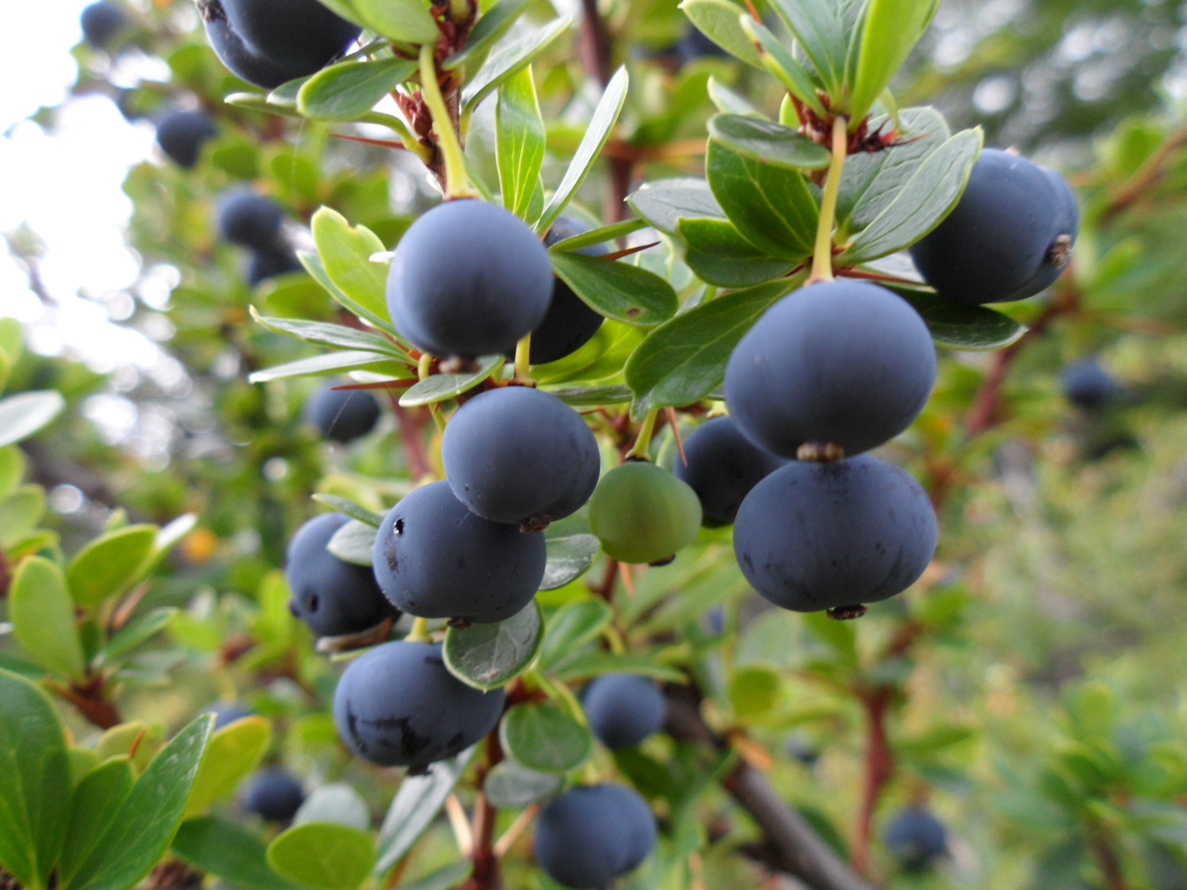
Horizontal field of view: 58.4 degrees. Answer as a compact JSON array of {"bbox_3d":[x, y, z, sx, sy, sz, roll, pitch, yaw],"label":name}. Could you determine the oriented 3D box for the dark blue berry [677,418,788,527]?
[{"bbox_3d":[0.012,0.002,0.085,0.010,0.009,0.010,0,-3,0],"label":"dark blue berry"}]

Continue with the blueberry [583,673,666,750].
[{"bbox_3d":[0.004,0.037,0.147,0.011,0.011,0.011,0,-3,0],"label":"blueberry"}]

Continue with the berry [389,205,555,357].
[{"bbox_3d":[-0.008,-0.011,0.072,0.011,0.011,0.011,0,-3,0],"label":"berry"}]

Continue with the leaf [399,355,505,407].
[{"bbox_3d":[-0.009,-0.004,0.069,0.009,0.002,0.004,-33,34,-24],"label":"leaf"}]

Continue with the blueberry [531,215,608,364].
[{"bbox_3d":[-0.004,-0.011,0.076,0.011,0.011,0.011,0,0,0],"label":"blueberry"}]

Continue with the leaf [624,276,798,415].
[{"bbox_3d":[0.009,-0.007,0.069,0.015,0.006,0.002,-38,-10,-12],"label":"leaf"}]

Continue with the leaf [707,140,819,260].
[{"bbox_3d":[0.015,-0.020,0.088,0.007,0.013,0.002,-36,19,16],"label":"leaf"}]

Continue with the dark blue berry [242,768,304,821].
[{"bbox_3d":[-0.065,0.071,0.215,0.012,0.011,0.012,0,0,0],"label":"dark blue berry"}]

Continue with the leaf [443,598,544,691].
[{"bbox_3d":[-0.007,0.014,0.080,0.007,0.009,0.001,8,-14,4],"label":"leaf"}]

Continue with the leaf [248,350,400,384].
[{"bbox_3d":[-0.022,-0.006,0.087,0.012,0.002,0.005,-6,26,-14],"label":"leaf"}]

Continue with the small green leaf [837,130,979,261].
[{"bbox_3d":[0.026,-0.020,0.088,0.015,0.006,0.002,-43,-38,16],"label":"small green leaf"}]

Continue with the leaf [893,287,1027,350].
[{"bbox_3d":[0.026,-0.010,0.079,0.015,0.001,0.005,14,40,-11],"label":"leaf"}]

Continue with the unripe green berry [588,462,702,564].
[{"bbox_3d":[0.005,0.006,0.099,0.011,0.009,0.011,-12,3,0],"label":"unripe green berry"}]

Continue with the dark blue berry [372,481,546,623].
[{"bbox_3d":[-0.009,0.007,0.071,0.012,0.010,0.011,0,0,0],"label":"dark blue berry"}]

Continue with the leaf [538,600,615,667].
[{"bbox_3d":[-0.002,0.019,0.107,0.005,0.009,0.002,42,-15,32],"label":"leaf"}]

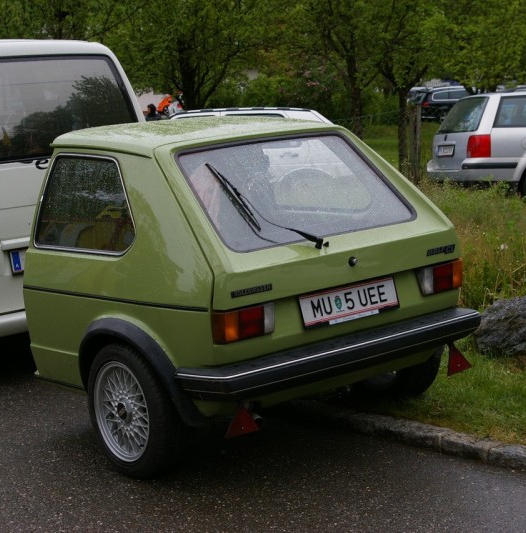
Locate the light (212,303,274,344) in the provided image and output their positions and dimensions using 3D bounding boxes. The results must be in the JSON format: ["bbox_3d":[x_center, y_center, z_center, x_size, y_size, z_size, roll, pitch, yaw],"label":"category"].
[{"bbox_3d":[-0.076,0.218,5.179,0.270,0.125,0.065,-11,10,-38],"label":"light"}]

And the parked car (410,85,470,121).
[{"bbox_3d":[8.500,-6.850,56.200,4.800,1.520,1.850,-4,8,-16],"label":"parked car"}]

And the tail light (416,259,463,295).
[{"bbox_3d":[0.778,0.053,5.852,0.270,0.125,0.065,-11,10,-38],"label":"tail light"}]

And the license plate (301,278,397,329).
[{"bbox_3d":[0.361,0.144,5.505,0.520,0.120,0.020,-11,-2,-38],"label":"license plate"}]

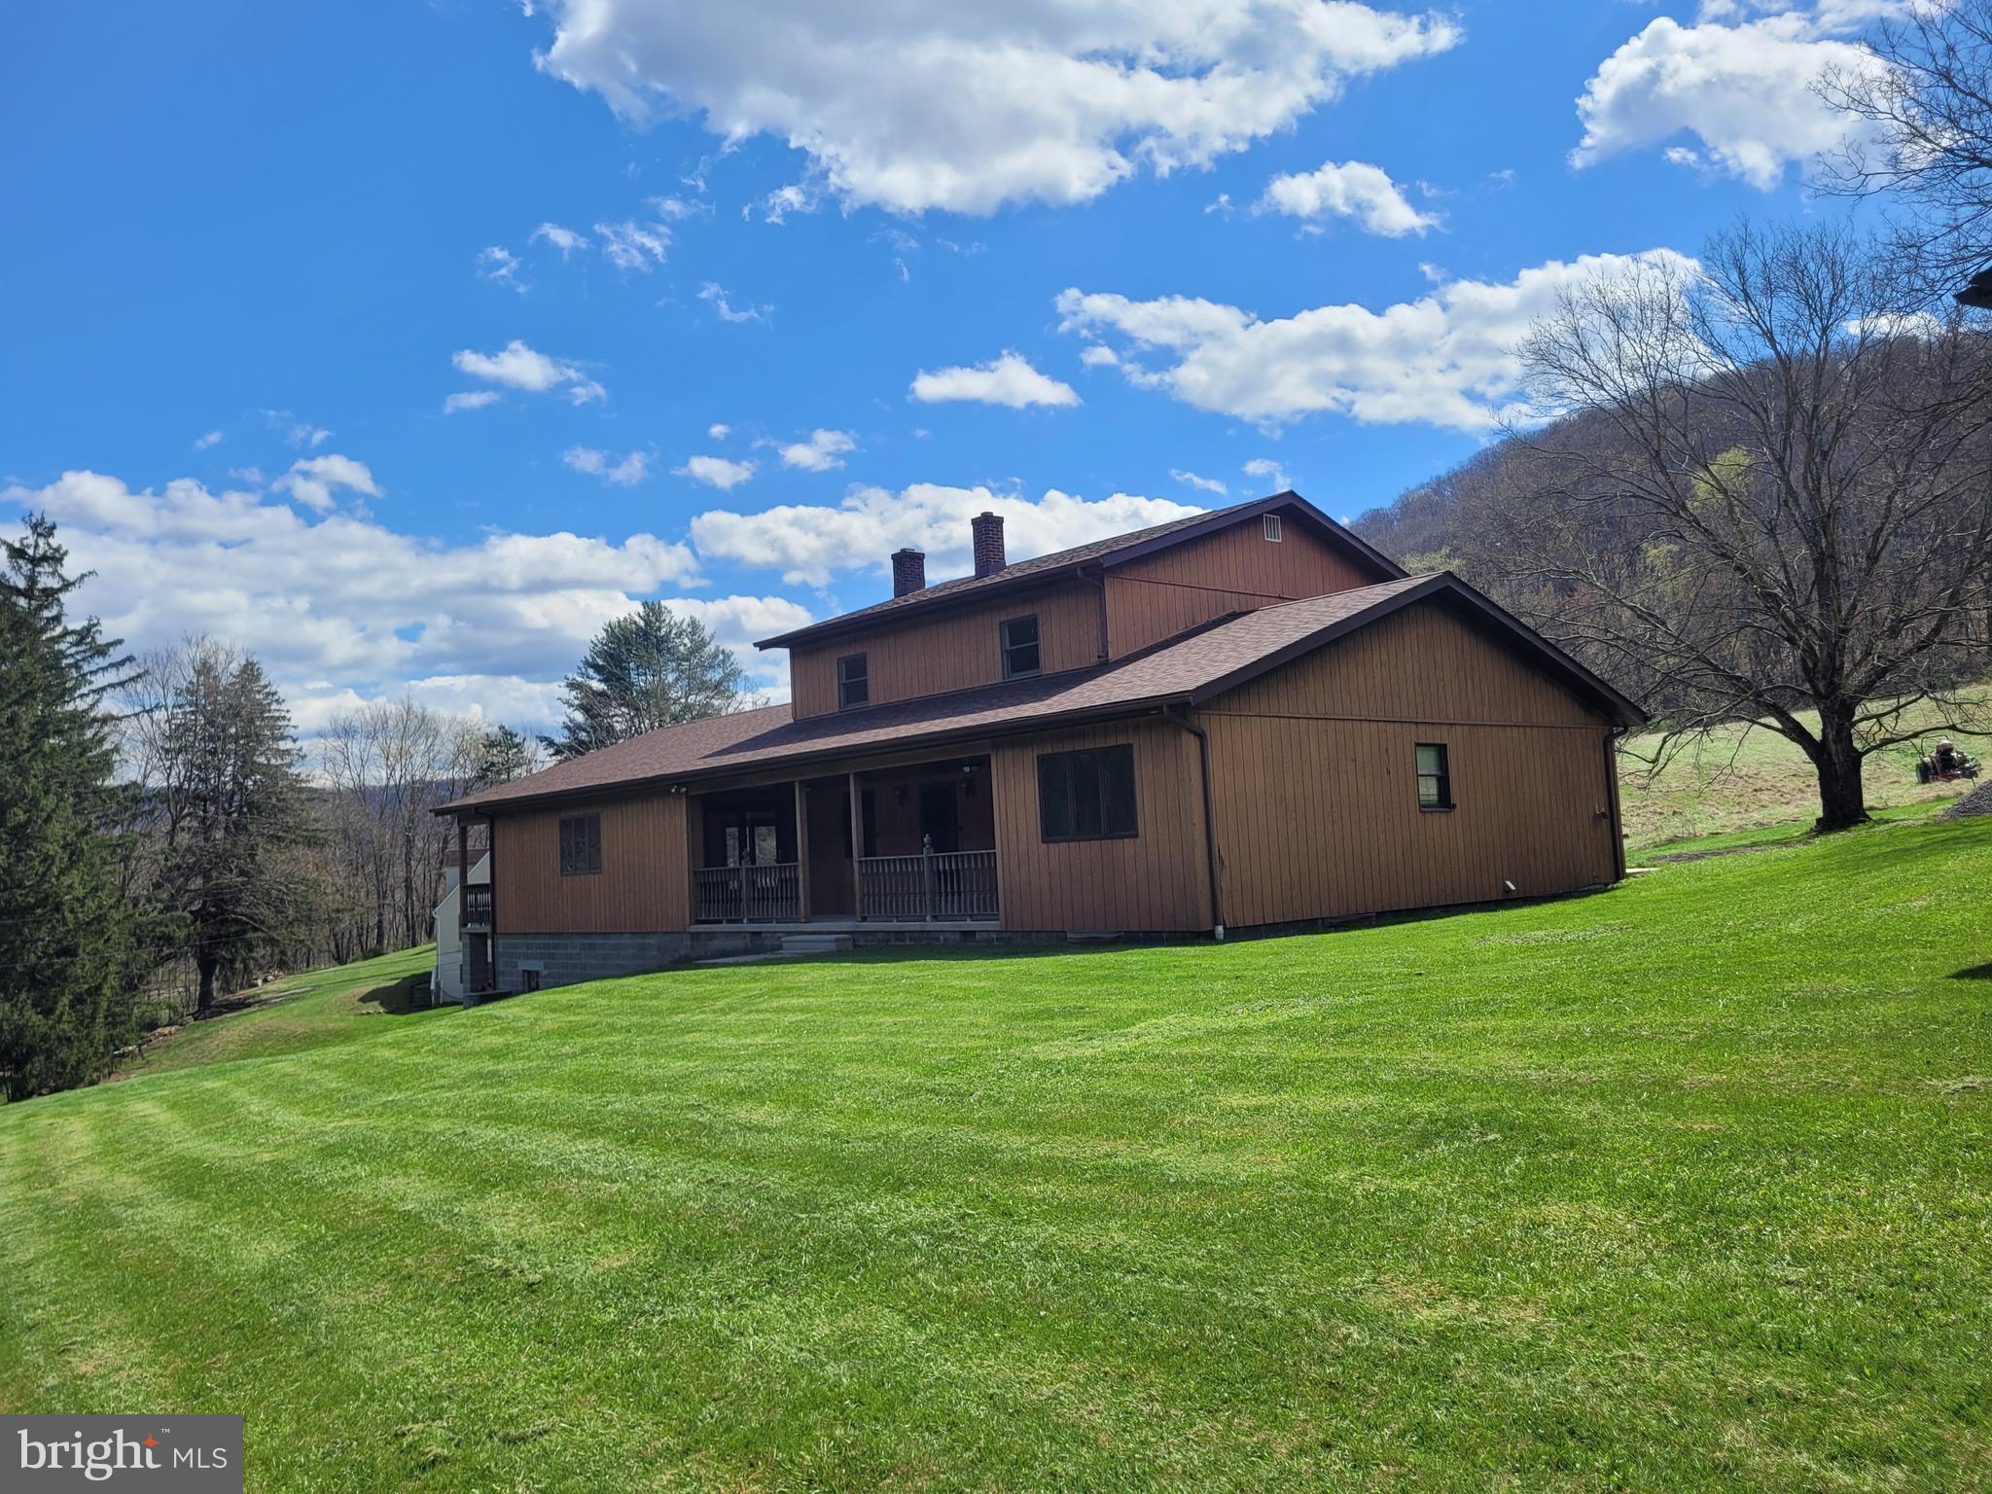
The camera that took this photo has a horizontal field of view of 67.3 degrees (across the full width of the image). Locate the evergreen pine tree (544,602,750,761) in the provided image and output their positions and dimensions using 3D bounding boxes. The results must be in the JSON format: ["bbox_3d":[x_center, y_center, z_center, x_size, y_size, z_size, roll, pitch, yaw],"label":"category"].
[{"bbox_3d":[-14.682,1.531,64.435,8.800,15.500,8.800,-3,-4,0],"label":"evergreen pine tree"}]

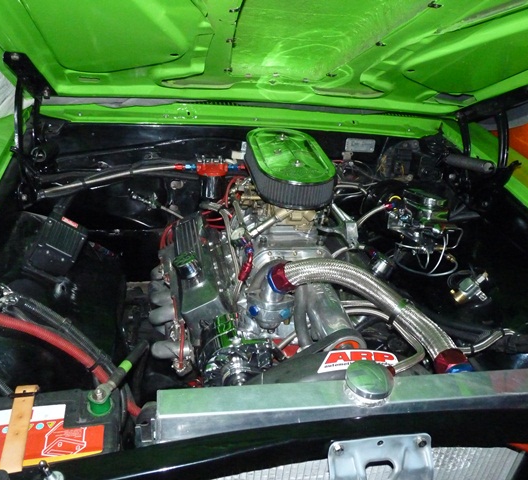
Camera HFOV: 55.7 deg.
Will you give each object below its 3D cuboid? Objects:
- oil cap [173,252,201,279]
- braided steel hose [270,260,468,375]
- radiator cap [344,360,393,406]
[{"bbox_3d":[-0.176,0.060,1.137,0.058,0.036,0.058,-19,33,5],"label":"oil cap"},{"bbox_3d":[0.207,0.138,1.004,0.142,0.130,0.451,-27,47,-37],"label":"braided steel hose"},{"bbox_3d":[0.154,0.215,0.746,0.071,0.026,0.071,4,36,-3],"label":"radiator cap"}]

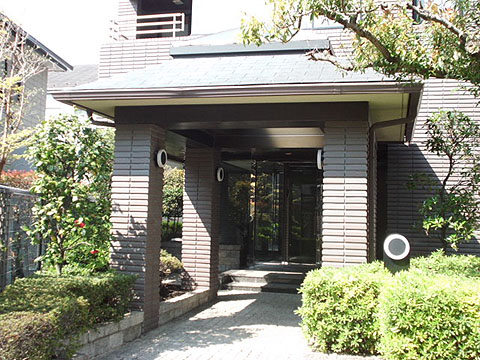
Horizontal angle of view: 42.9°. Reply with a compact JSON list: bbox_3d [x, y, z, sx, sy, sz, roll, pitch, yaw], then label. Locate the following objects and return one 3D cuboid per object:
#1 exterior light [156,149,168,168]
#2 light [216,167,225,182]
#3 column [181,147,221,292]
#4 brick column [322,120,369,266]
[{"bbox_3d":[-0.953,-0.257,7.378,0.092,0.215,0.215,1,-4,15],"label":"exterior light"},{"bbox_3d":[-0.305,-0.079,9.665,0.092,0.215,0.215,1,-4,15],"label":"light"},{"bbox_3d":[-0.599,0.699,9.689,0.468,2.390,0.465,1,-4,15],"label":"column"},{"bbox_3d":[1.179,0.591,6.769,0.468,2.420,0.465,1,-4,15],"label":"brick column"}]

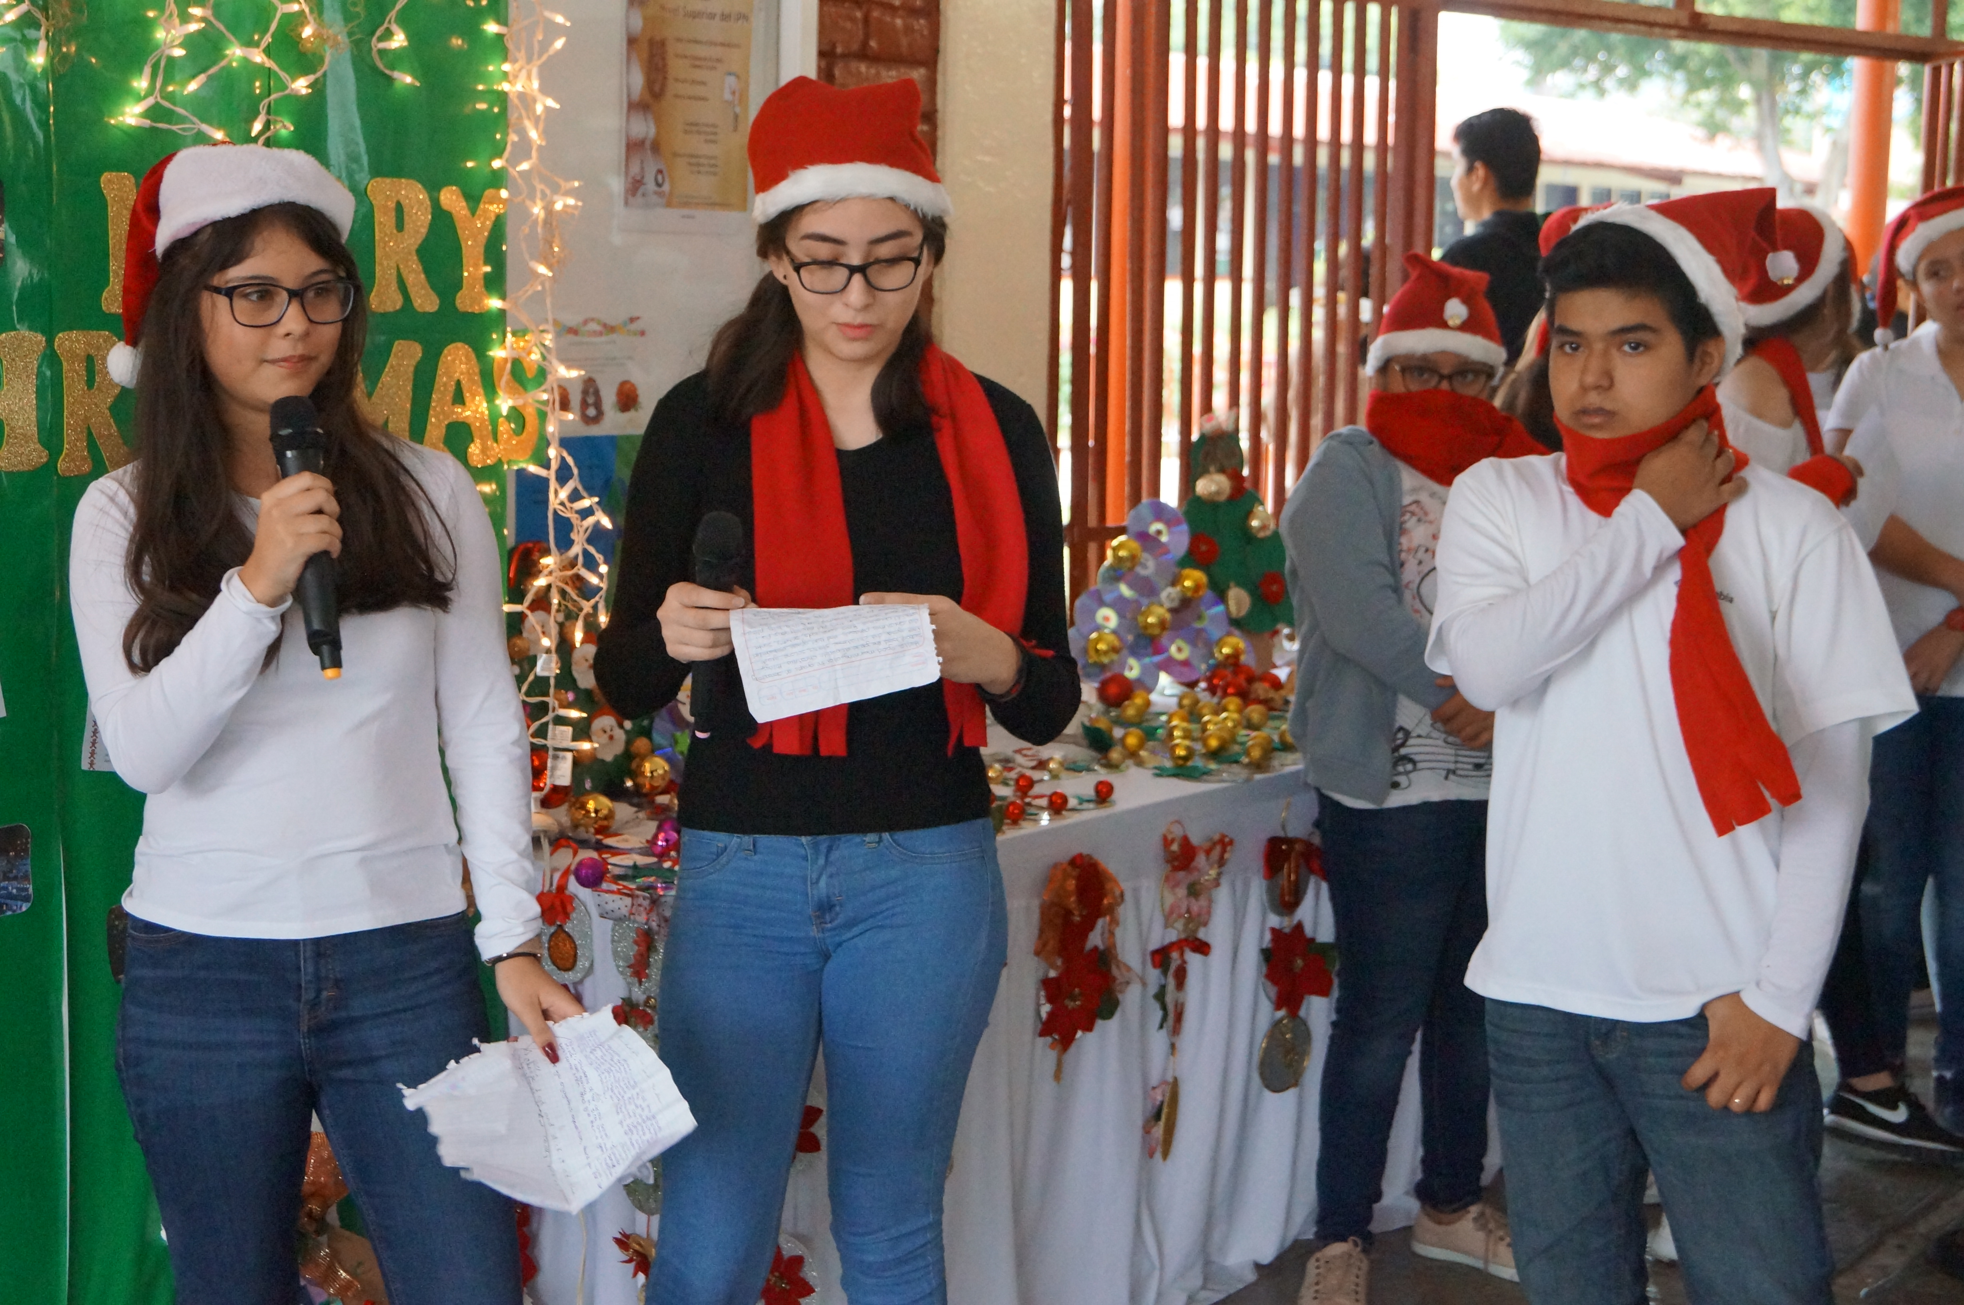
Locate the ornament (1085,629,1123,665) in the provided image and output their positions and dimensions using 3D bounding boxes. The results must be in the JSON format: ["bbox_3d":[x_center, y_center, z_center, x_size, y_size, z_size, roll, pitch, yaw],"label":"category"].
[{"bbox_3d":[0.220,-0.009,5.100,0.061,0.062,0.061,2,7,15],"label":"ornament"}]

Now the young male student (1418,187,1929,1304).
[{"bbox_3d":[0.655,0.370,2.720,0.480,1.600,0.340,4,8,30],"label":"young male student"}]

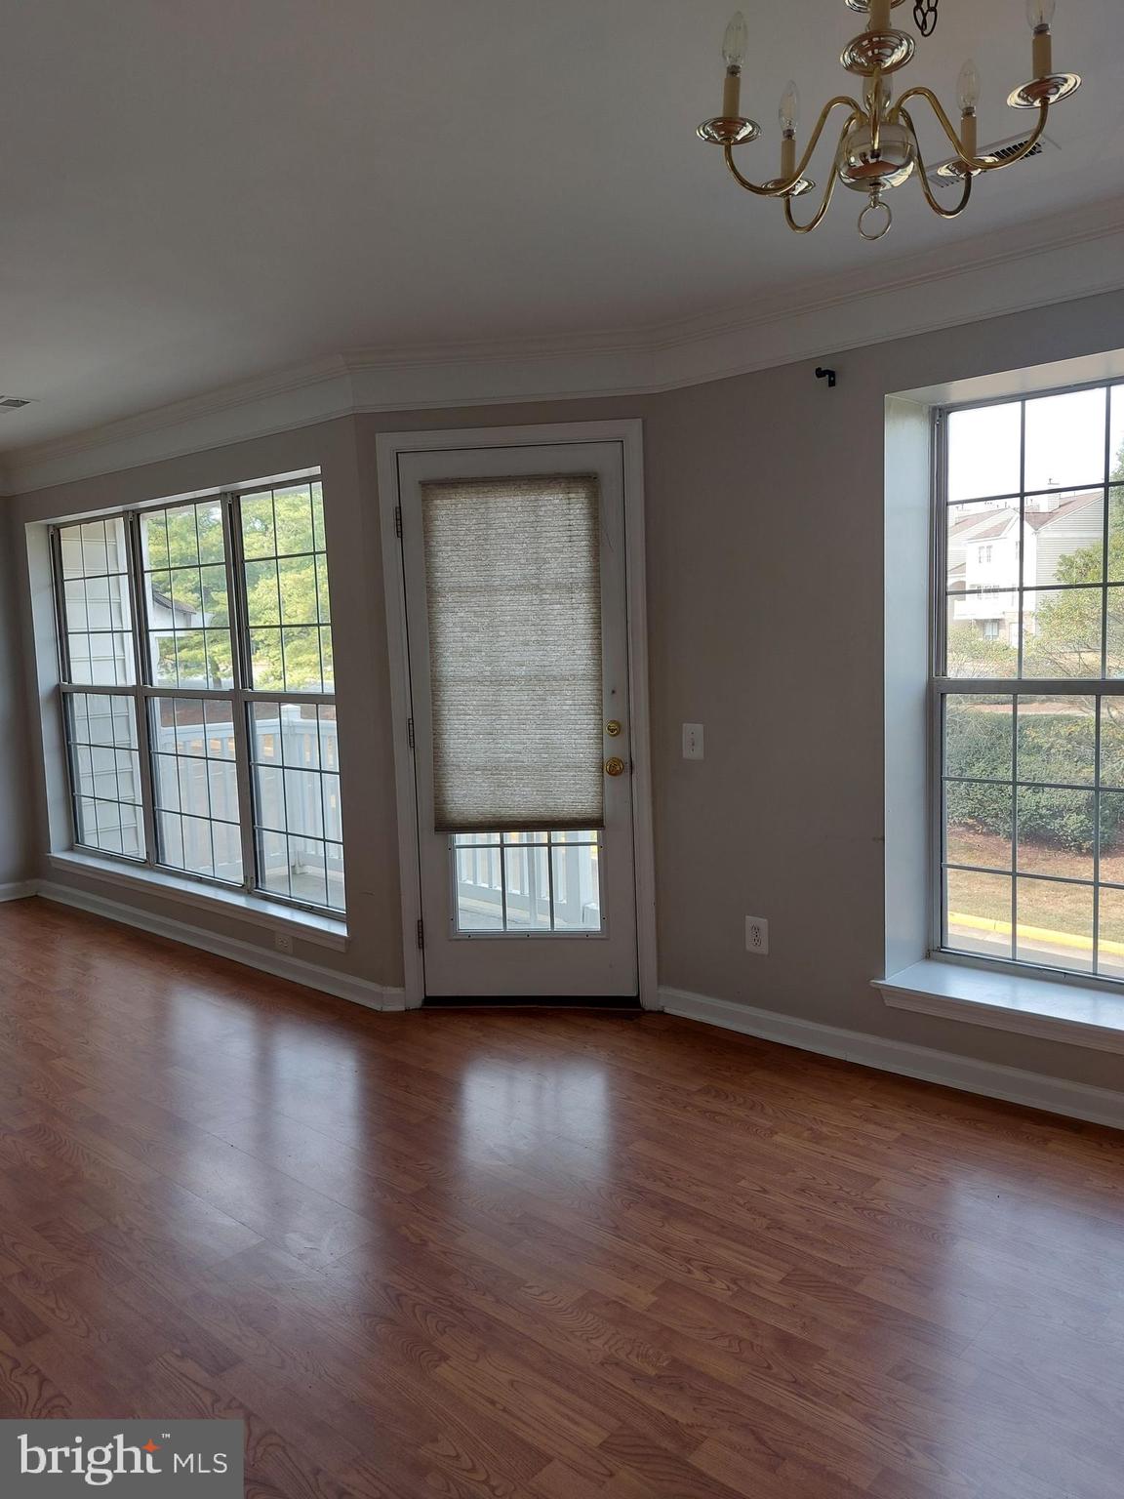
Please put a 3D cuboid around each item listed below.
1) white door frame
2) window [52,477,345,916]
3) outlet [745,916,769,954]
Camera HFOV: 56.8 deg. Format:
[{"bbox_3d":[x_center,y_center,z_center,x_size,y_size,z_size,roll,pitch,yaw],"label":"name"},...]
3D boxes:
[{"bbox_3d":[-0.153,-0.085,3.870,0.962,2.152,0.120,-1,7,6],"label":"white door frame"},{"bbox_3d":[-1.741,-0.252,4.918,2.585,1.793,0.090,4,9,40],"label":"window"},{"bbox_3d":[0.681,0.640,3.589,0.081,0.122,0.010,4,9,40],"label":"outlet"}]

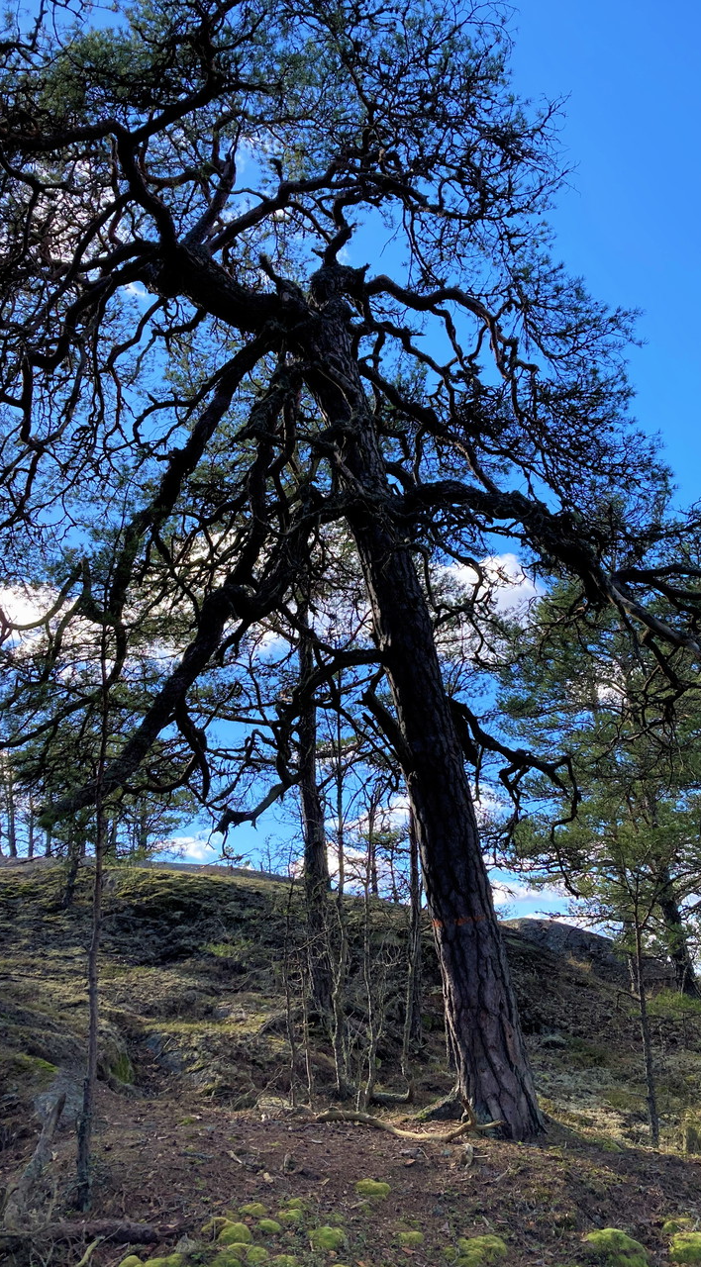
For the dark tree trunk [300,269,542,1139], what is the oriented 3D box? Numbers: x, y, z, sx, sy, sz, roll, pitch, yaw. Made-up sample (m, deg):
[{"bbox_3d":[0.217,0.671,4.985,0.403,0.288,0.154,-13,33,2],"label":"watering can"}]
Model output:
[{"bbox_3d":[0.442,0.172,8.052,0.680,6.940,0.660,-10,-14,-3],"label":"dark tree trunk"}]

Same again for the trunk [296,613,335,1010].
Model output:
[{"bbox_3d":[-0.470,2.146,12.938,0.380,5.090,0.360,-3,-17,-1],"label":"trunk"}]

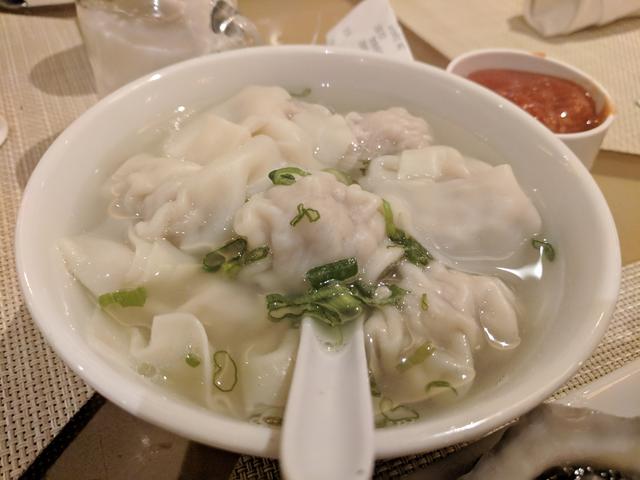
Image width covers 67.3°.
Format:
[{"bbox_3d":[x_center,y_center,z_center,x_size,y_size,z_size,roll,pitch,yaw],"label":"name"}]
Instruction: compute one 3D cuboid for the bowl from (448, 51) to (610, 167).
[{"bbox_3d":[0.102,-0.059,0.257,0.084,0.047,0.084,1,46,-1],"label":"bowl"}]

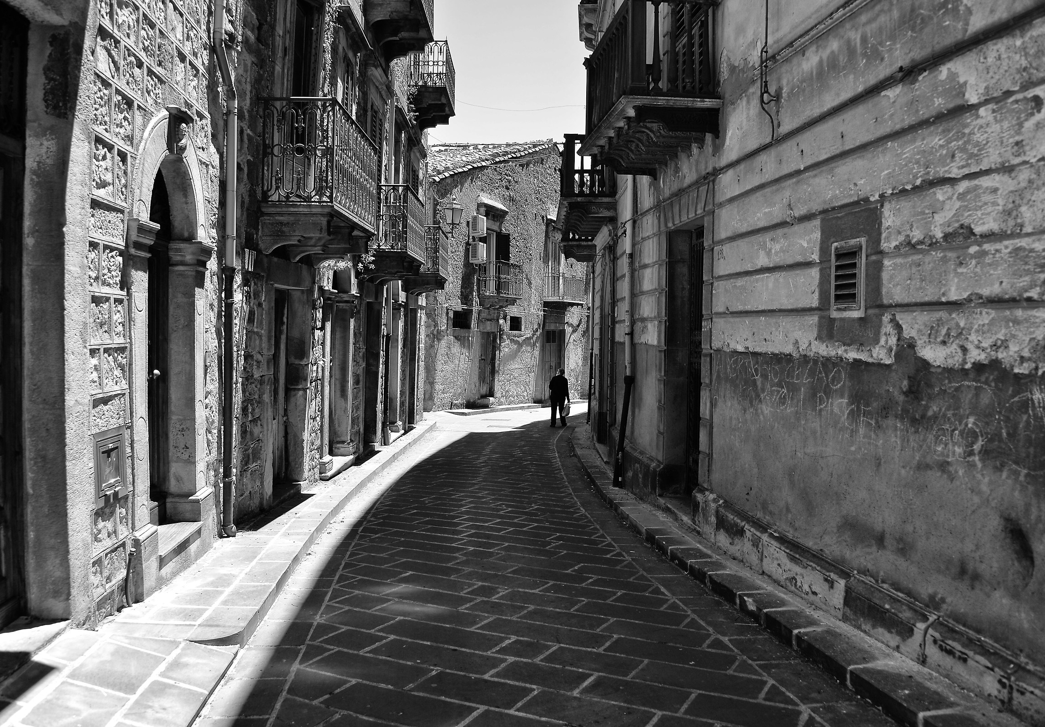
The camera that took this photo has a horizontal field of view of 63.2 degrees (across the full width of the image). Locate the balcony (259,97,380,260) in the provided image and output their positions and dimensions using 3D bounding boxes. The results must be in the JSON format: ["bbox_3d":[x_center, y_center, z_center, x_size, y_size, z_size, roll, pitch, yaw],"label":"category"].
[{"bbox_3d":[-2.110,-1.810,9.180,0.730,1.420,2.420,1,2,0],"label":"balcony"}]

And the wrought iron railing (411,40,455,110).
[{"bbox_3d":[-2.020,-6.480,19.250,0.800,0.990,2.150,1,2,1],"label":"wrought iron railing"}]

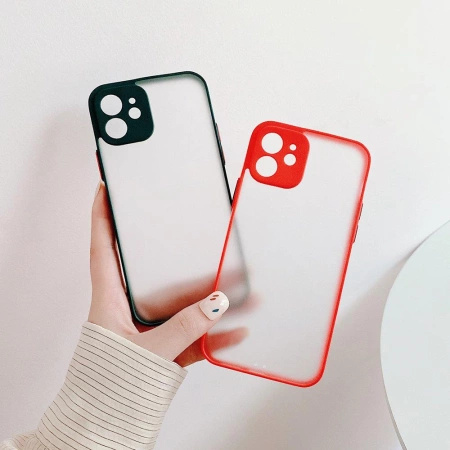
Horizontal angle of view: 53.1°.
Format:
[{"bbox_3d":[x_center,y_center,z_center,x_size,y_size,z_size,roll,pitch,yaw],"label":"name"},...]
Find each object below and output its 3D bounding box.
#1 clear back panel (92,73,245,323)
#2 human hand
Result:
[{"bbox_3d":[-0.035,-0.016,0.288,0.077,0.152,0.012,-12,4,-8],"label":"clear back panel"},{"bbox_3d":[-0.037,0.031,0.295,0.102,0.120,0.065,0,0,-12],"label":"human hand"}]

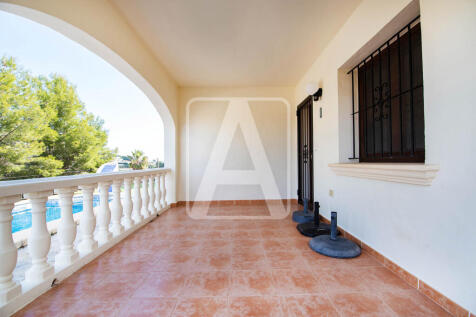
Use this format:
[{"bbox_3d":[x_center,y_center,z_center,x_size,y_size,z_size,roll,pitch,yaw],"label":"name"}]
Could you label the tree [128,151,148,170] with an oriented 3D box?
[{"bbox_3d":[-9.000,0.450,18.000,1.900,2.400,1.900,0,-1,0],"label":"tree"}]

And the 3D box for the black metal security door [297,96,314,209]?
[{"bbox_3d":[1.275,-0.083,3.780,0.090,2.080,0.870,0,-1,0],"label":"black metal security door"}]

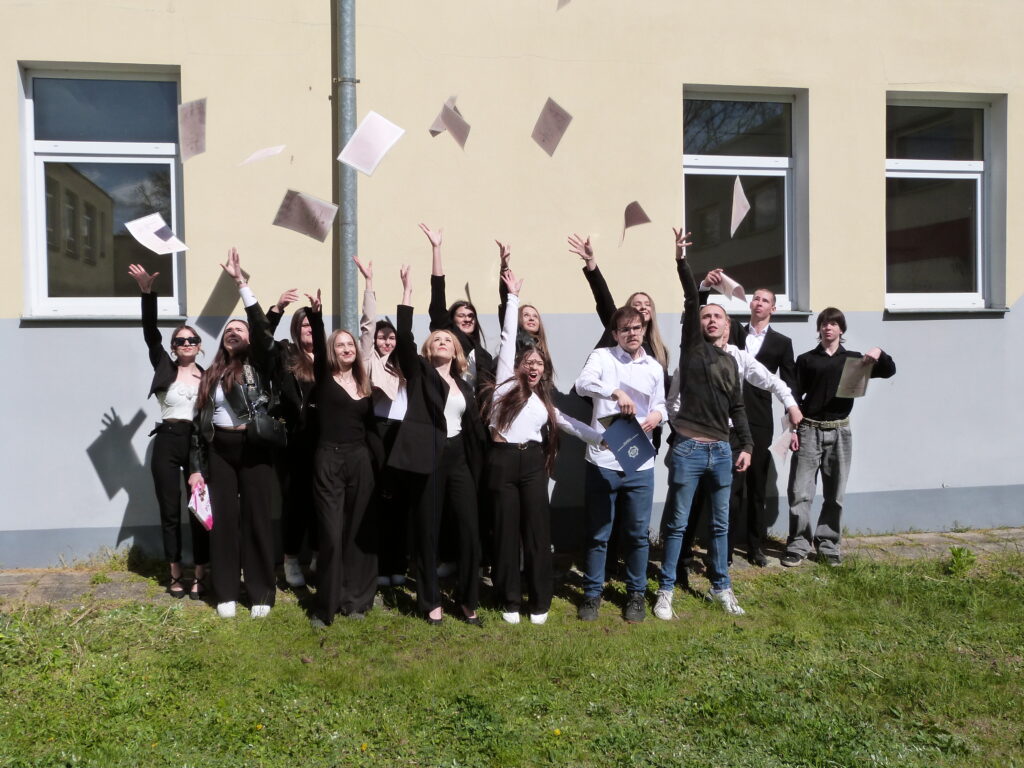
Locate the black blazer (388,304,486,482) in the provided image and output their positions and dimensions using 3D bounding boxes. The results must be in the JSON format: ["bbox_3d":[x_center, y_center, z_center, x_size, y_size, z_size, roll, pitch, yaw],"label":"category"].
[{"bbox_3d":[-0.437,0.056,5.720,0.550,1.030,0.360,-1,2,-12],"label":"black blazer"}]

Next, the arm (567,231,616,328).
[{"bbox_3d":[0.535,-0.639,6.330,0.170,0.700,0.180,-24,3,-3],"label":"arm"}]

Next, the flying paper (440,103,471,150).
[{"bbox_3d":[-0.358,-1.662,6.300,0.040,0.200,0.280,-17,48,-29],"label":"flying paper"}]

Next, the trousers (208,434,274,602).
[{"bbox_3d":[-1.615,0.797,5.830,0.380,1.020,0.280,-1,2,-7],"label":"trousers"}]

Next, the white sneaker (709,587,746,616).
[{"bbox_3d":[1.257,1.255,5.691,0.105,0.125,0.290,-2,2,-25],"label":"white sneaker"}]

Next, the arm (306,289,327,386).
[{"bbox_3d":[-1.076,-0.252,5.400,0.130,0.560,0.220,-1,3,0],"label":"arm"}]

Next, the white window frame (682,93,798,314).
[{"bbox_3d":[1.782,-1.441,7.814,1.050,1.730,0.110,-1,3,-10],"label":"white window frame"}]

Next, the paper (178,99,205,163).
[{"bbox_3d":[-1.667,-1.327,5.100,0.020,0.297,0.210,19,33,14],"label":"paper"}]

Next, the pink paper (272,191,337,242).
[{"bbox_3d":[-1.084,-0.881,5.130,0.295,0.210,0.025,14,24,-31],"label":"pink paper"}]

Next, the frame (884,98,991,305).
[{"bbox_3d":[3.479,-1.480,8.122,1.060,1.730,0.110,-1,3,-10],"label":"frame"}]

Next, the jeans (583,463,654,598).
[{"bbox_3d":[0.618,0.815,5.660,0.420,0.840,0.290,-1,2,5],"label":"jeans"}]

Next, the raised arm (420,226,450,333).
[{"bbox_3d":[-0.497,-0.687,6.300,0.170,0.710,0.160,-3,3,0],"label":"raised arm"}]

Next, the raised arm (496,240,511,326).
[{"bbox_3d":[-0.043,-0.636,6.500,0.140,0.660,0.180,-1,3,0],"label":"raised arm"}]

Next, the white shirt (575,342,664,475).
[{"bbox_3d":[0.619,0.141,5.620,0.510,0.740,0.350,-1,3,0],"label":"white shirt"}]

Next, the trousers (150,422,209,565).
[{"bbox_3d":[-2.078,0.684,6.100,0.360,0.900,0.260,-1,3,-6],"label":"trousers"}]

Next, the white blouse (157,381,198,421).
[{"bbox_3d":[-2.125,0.108,6.220,0.260,0.250,0.220,-1,3,-11],"label":"white blouse"}]

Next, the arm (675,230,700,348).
[{"bbox_3d":[1.019,-0.550,5.650,0.130,0.710,0.150,-6,5,0],"label":"arm"}]

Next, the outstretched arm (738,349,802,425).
[{"bbox_3d":[1.602,0.015,6.050,0.150,0.570,0.140,-48,-17,20],"label":"outstretched arm"}]

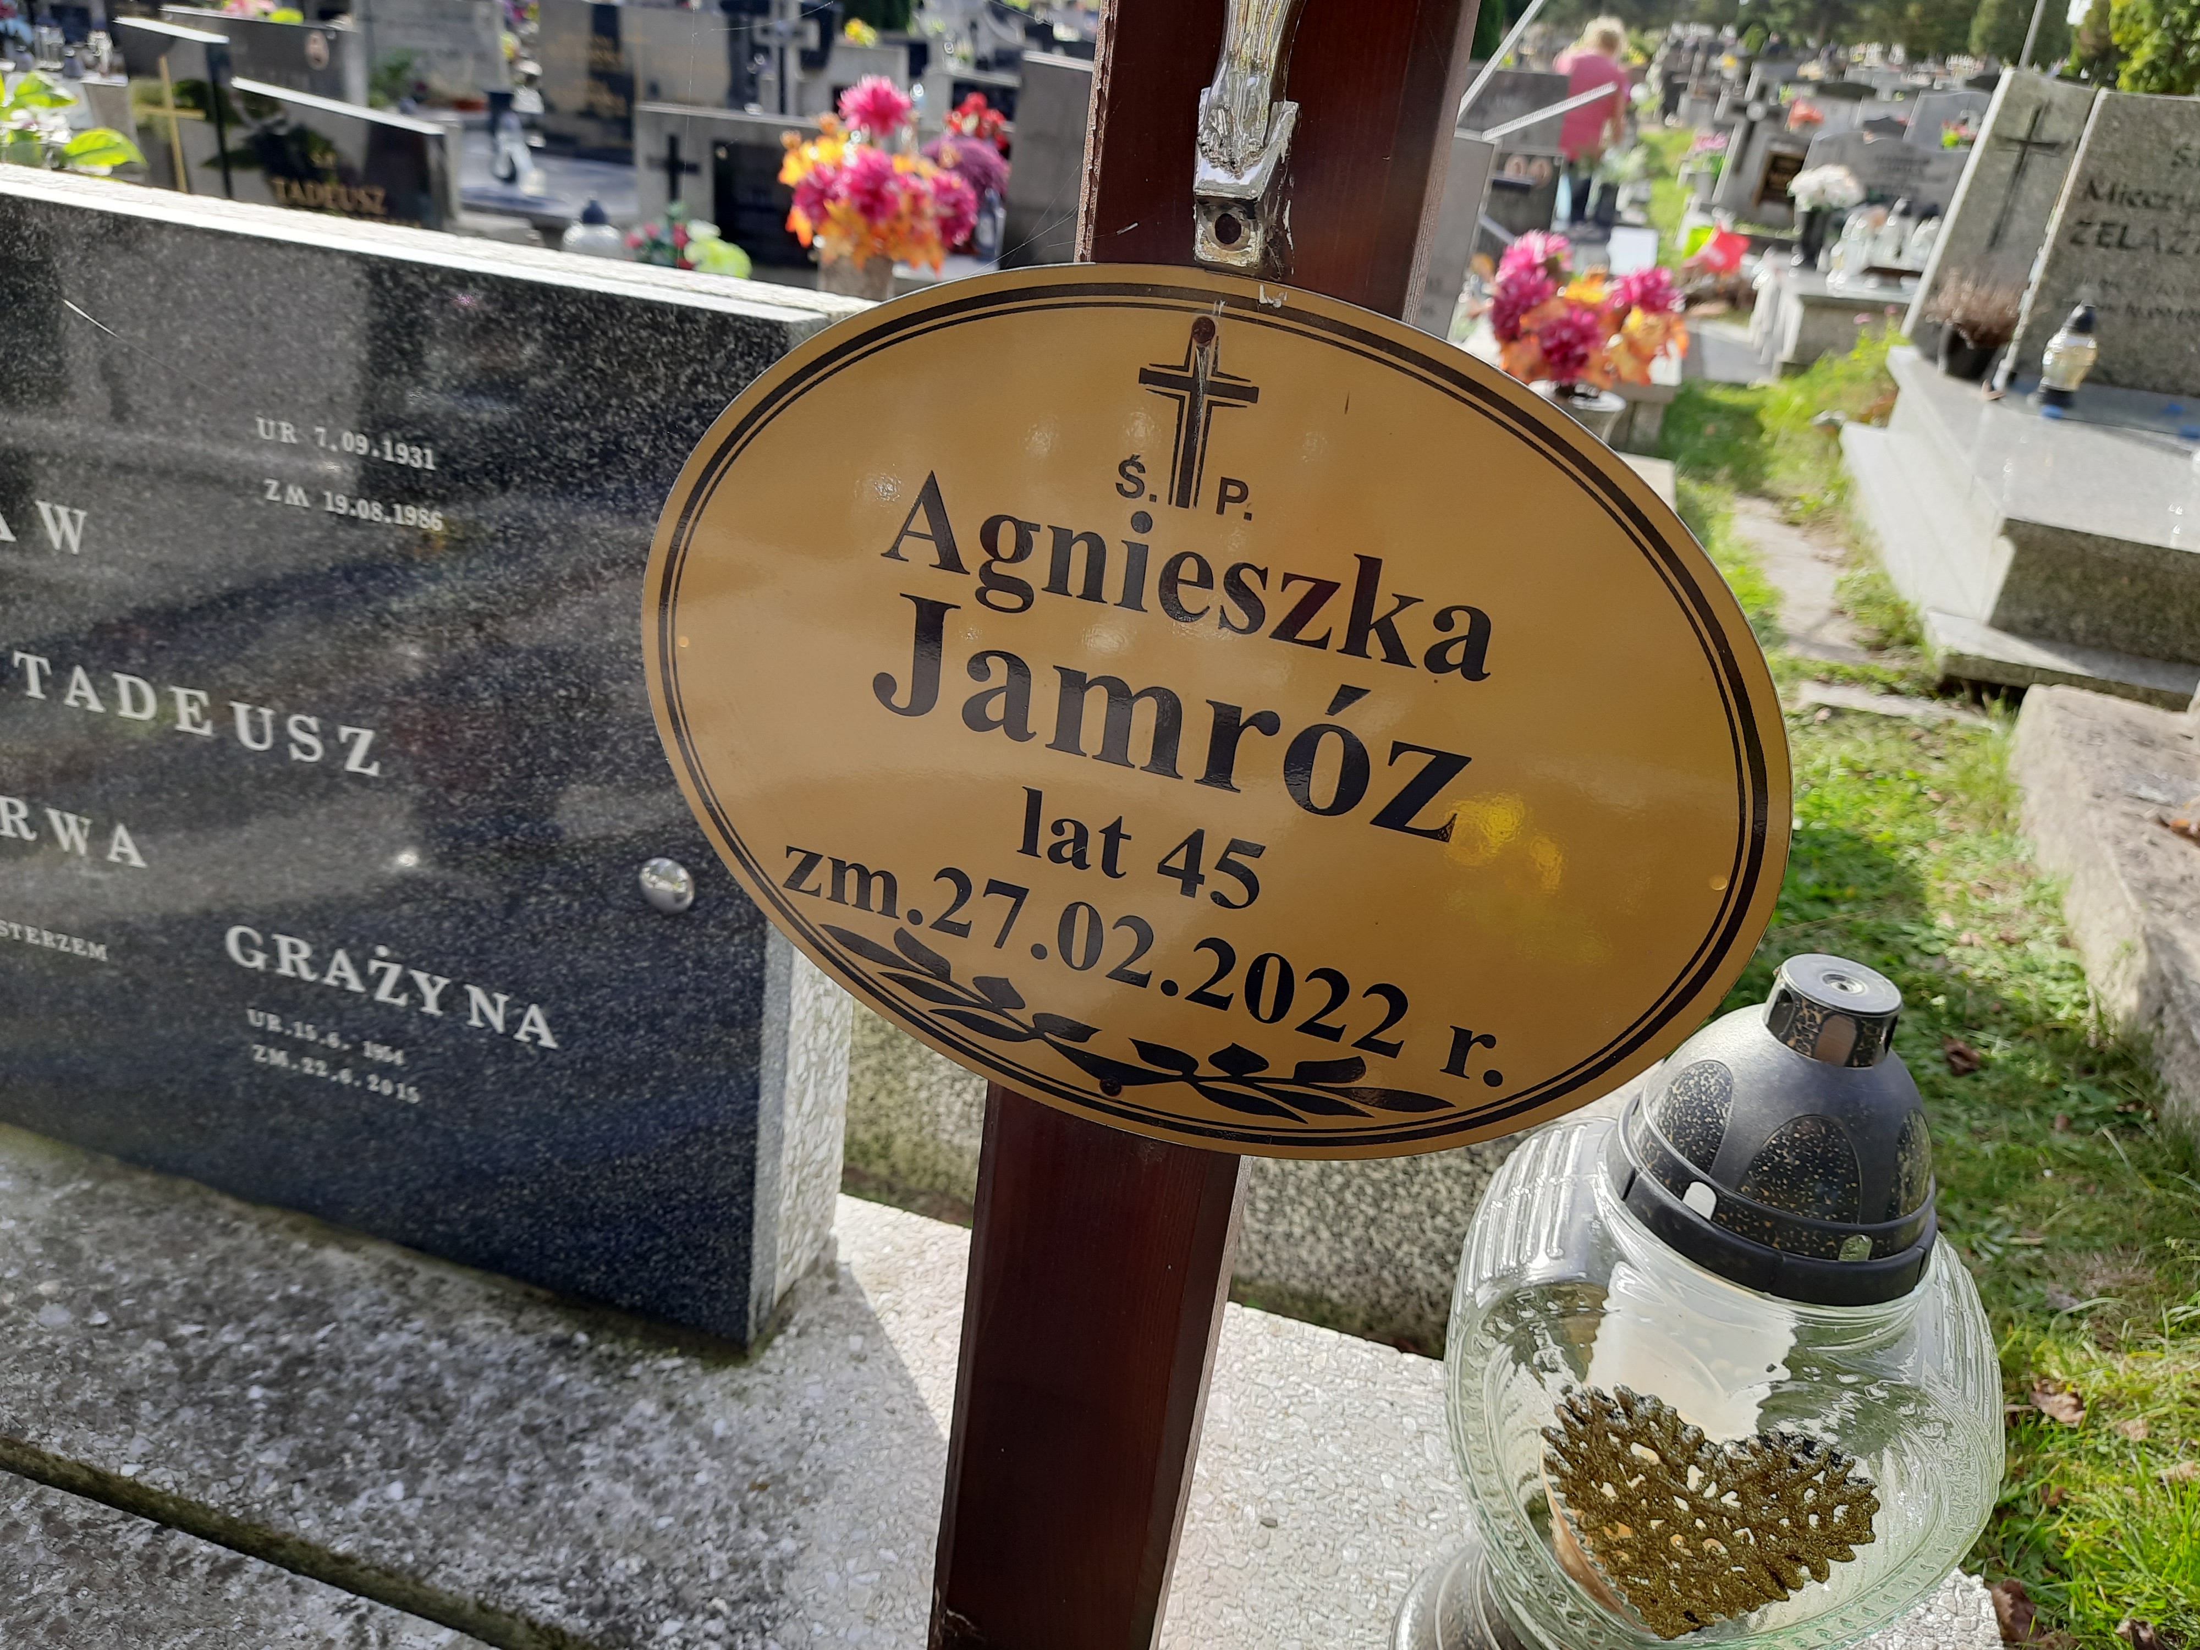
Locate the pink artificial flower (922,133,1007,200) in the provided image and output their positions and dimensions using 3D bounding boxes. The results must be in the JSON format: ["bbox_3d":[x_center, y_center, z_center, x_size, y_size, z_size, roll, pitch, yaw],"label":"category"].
[{"bbox_3d":[-0.253,-1.243,3.000,0.155,0.130,0.140,3,28,-6],"label":"pink artificial flower"}]

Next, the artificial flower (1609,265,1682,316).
[{"bbox_3d":[0.934,-0.912,2.720,0.120,0.095,0.110,5,28,-4],"label":"artificial flower"}]

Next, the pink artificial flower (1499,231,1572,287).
[{"bbox_3d":[0.755,-0.987,2.760,0.120,0.105,0.105,17,29,20],"label":"pink artificial flower"}]

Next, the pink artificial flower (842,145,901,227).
[{"bbox_3d":[-0.396,-1.105,2.750,0.115,0.135,0.095,2,28,-9],"label":"pink artificial flower"}]

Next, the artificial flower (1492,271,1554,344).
[{"bbox_3d":[0.720,-0.881,2.700,0.100,0.122,0.112,-20,38,-41],"label":"artificial flower"}]

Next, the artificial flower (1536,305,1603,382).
[{"bbox_3d":[0.786,-0.806,2.660,0.115,0.130,0.095,13,28,12],"label":"artificial flower"}]

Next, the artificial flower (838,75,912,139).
[{"bbox_3d":[-0.400,-1.275,2.820,0.128,0.110,0.105,2,28,-9],"label":"artificial flower"}]

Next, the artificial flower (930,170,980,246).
[{"bbox_3d":[-0.254,-1.078,2.780,0.110,0.125,0.100,-20,38,-41],"label":"artificial flower"}]

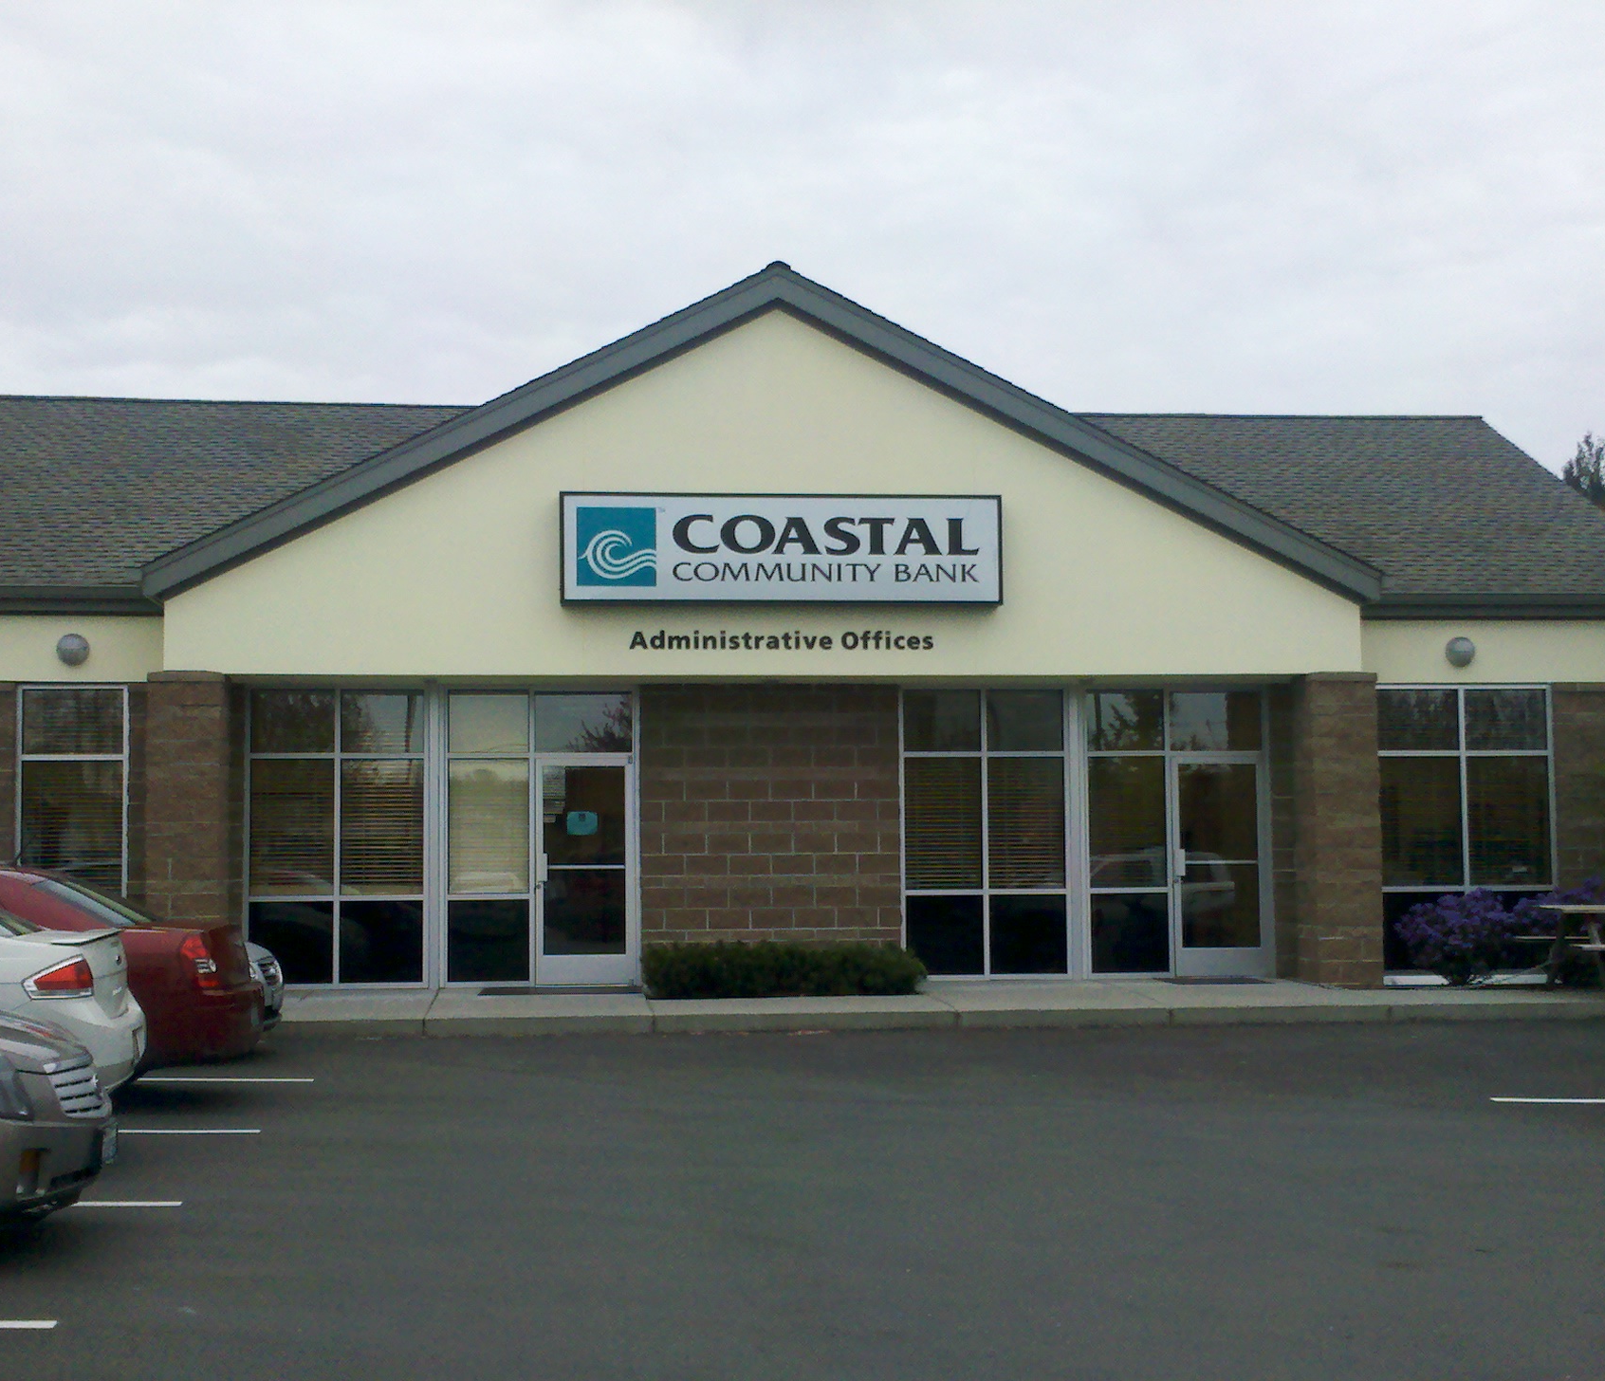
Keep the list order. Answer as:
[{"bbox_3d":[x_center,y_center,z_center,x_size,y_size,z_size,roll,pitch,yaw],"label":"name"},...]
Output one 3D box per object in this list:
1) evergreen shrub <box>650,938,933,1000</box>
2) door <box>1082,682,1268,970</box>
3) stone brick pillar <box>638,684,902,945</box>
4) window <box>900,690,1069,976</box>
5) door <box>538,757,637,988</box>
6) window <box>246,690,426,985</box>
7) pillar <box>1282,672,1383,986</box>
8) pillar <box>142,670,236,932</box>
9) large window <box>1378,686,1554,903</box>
[{"bbox_3d":[-0.179,2.493,17.684,2.560,0.470,0.900,0,-4,-6],"label":"evergreen shrub"},{"bbox_3d":[3.636,1.381,18.913,1.820,2.780,0.120,0,-4,-6],"label":"door"},{"bbox_3d":[-0.318,1.330,18.522,2.471,2.755,0.300,0,-4,-5],"label":"stone brick pillar"},{"bbox_3d":[1.733,1.360,18.620,1.653,2.736,0.140,0,-4,-5],"label":"window"},{"bbox_3d":[-2.034,1.700,18.276,0.920,2.130,0.100,0,-4,-6],"label":"door"},{"bbox_3d":[-4.289,1.359,18.058,1.650,2.714,0.140,0,-4,-5],"label":"window"},{"bbox_3d":[5.105,1.333,18.647,0.651,2.941,0.580,0,-4,-5],"label":"pillar"},{"bbox_3d":[-5.291,1.288,16.935,0.640,2.860,0.630,0,-4,-6],"label":"pillar"},{"bbox_3d":[6.446,1.281,19.066,1.781,2.653,0.140,0,-4,-5],"label":"large window"}]

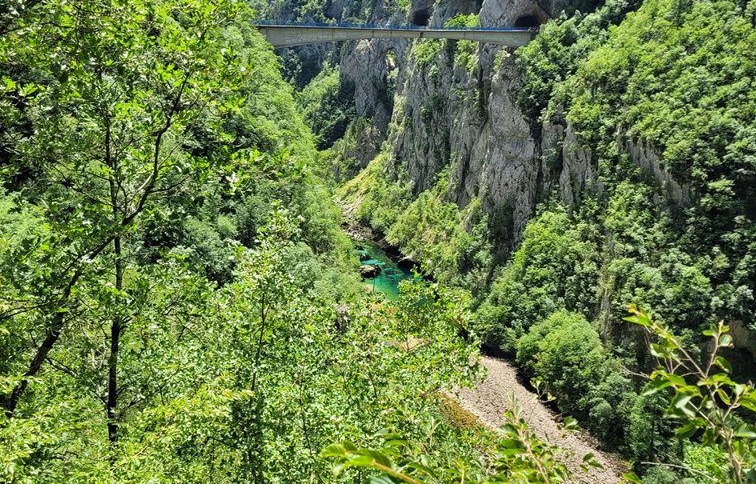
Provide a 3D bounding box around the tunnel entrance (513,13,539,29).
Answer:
[{"bbox_3d":[51.563,-76.202,262.000,9.000,5.300,2.500,12,19,39],"label":"tunnel entrance"}]

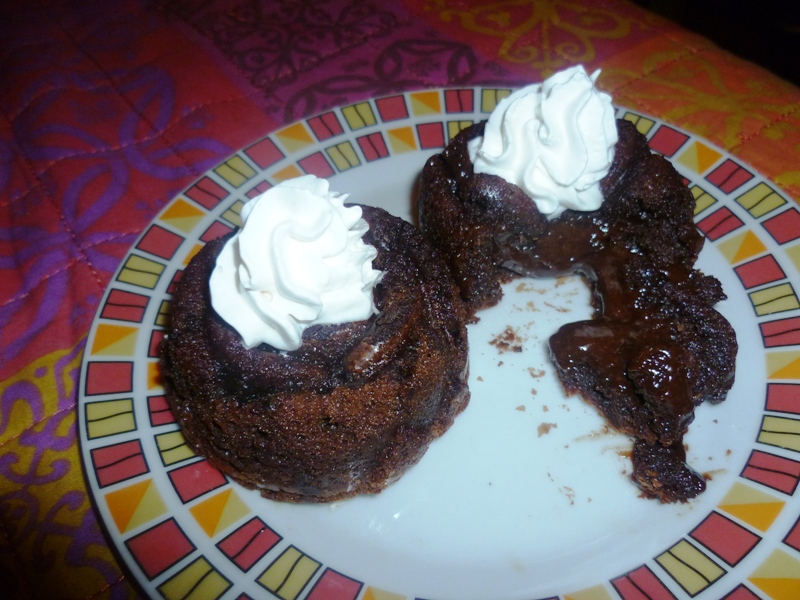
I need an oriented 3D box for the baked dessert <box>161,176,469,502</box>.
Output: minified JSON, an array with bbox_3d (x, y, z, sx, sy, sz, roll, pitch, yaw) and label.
[{"bbox_3d":[-0.022,0.007,0.175,0.083,0.038,0.083,-3,49,3],"label":"baked dessert"}]

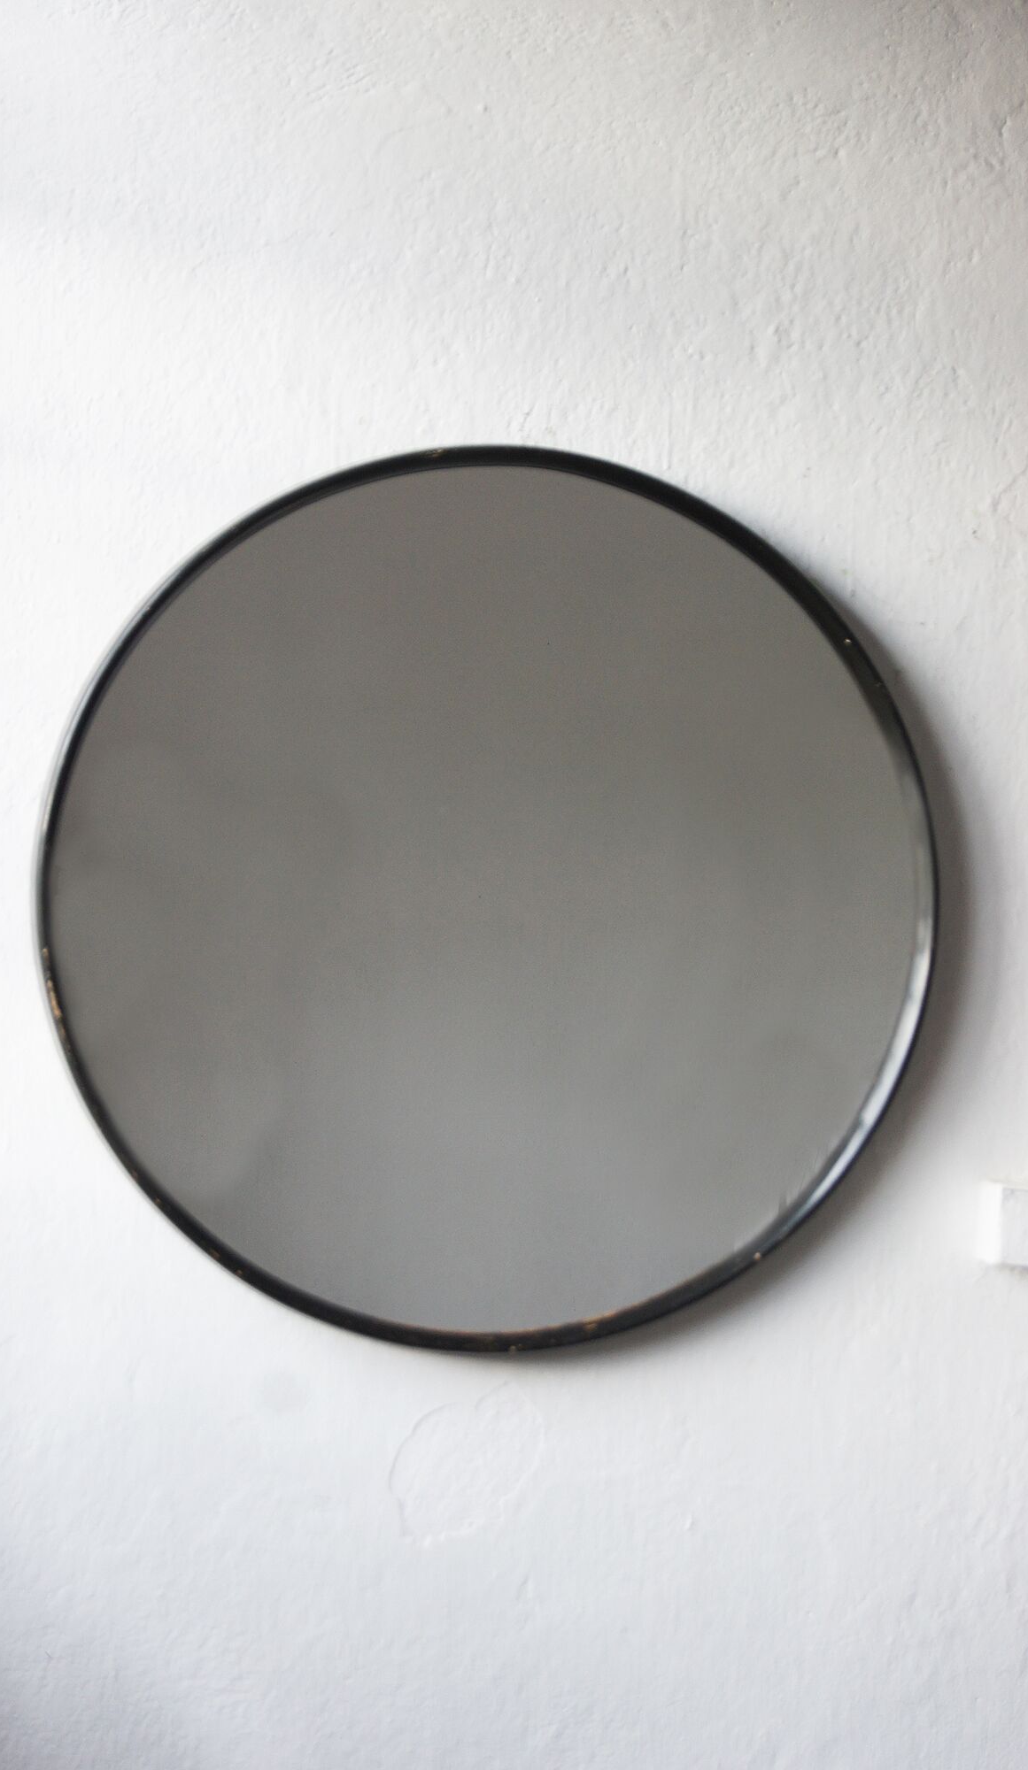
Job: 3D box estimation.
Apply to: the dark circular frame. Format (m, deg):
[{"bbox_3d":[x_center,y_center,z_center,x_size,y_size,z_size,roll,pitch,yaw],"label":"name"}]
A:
[{"bbox_3d":[-0.018,0.010,2.524,0.620,0.620,0.040,1,0,-9],"label":"dark circular frame"}]

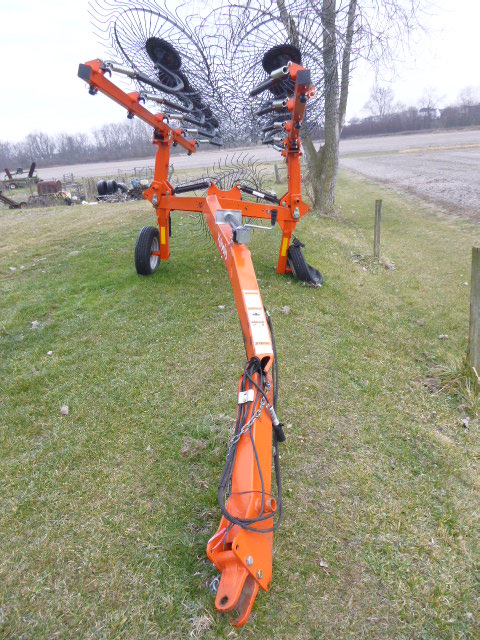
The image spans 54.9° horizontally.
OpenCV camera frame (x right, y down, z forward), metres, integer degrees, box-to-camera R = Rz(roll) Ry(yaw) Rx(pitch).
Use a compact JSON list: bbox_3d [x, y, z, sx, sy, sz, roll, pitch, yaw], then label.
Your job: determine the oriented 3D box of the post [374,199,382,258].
[{"bbox_3d":[1.882,-1.238,6.309,0.090,0.800,0.090,1,22,16],"label":"post"}]

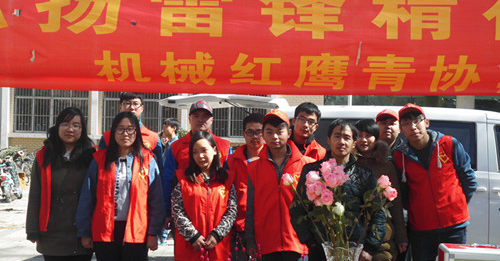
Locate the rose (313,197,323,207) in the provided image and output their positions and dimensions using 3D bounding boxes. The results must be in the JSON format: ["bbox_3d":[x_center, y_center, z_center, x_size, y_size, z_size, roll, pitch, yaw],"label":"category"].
[{"bbox_3d":[0.272,0.282,2.790,0.052,0.052,0.052,-17,31,0],"label":"rose"}]

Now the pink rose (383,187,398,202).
[{"bbox_3d":[0.558,0.253,2.800,0.056,0.056,0.057,-48,0,-44],"label":"pink rose"}]

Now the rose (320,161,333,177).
[{"bbox_3d":[0.303,0.154,2.800,0.050,0.060,0.050,2,1,0],"label":"rose"}]

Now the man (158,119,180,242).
[{"bbox_3d":[-1.020,0.675,8.900,0.360,1.660,0.480,1,1,-37],"label":"man"}]

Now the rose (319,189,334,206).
[{"bbox_3d":[0.303,0.262,2.770,0.058,0.057,0.058,4,41,0],"label":"rose"}]

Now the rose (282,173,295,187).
[{"bbox_3d":[0.153,0.197,2.800,0.050,0.053,0.050,-24,6,0],"label":"rose"}]

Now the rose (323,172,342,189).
[{"bbox_3d":[0.323,0.197,2.790,0.066,0.064,0.066,0,27,0],"label":"rose"}]

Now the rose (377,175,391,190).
[{"bbox_3d":[0.534,0.206,2.820,0.055,0.055,0.055,18,15,0],"label":"rose"}]

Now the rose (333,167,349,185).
[{"bbox_3d":[0.362,0.184,2.830,0.063,0.065,0.063,16,21,0],"label":"rose"}]

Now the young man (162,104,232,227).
[{"bbox_3d":[-0.389,0.657,5.350,0.530,1.767,0.320,0,0,-5],"label":"young man"}]

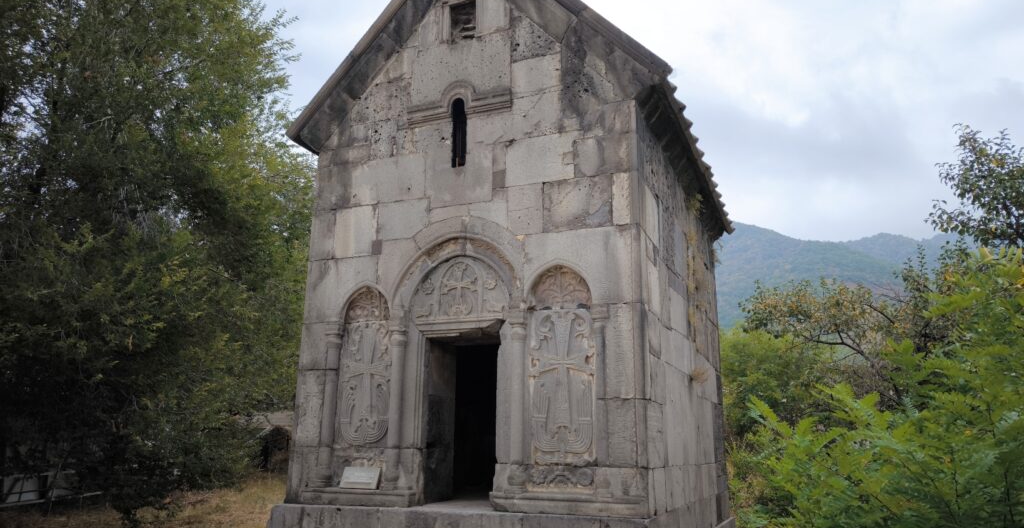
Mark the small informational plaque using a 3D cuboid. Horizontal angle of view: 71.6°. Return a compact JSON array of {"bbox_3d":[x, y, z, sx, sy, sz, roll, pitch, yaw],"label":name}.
[{"bbox_3d":[-1.827,2.558,8.483,0.517,0.257,0.032,-5,-29,22],"label":"small informational plaque"}]

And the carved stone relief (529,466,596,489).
[{"bbox_3d":[0.547,2.289,7.601,0.751,0.230,0.117,-5,-16,22],"label":"carved stone relief"}]

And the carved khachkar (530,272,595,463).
[{"bbox_3d":[0.581,1.095,7.982,0.783,2.234,0.117,-5,-16,22],"label":"carved khachkar"}]

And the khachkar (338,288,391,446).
[{"bbox_3d":[-1.814,1.262,8.978,0.751,2.034,0.117,-5,-16,22],"label":"khachkar"}]

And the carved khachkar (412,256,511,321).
[{"bbox_3d":[-0.602,0.312,8.715,1.282,0.824,0.126,-5,-16,22],"label":"carved khachkar"}]

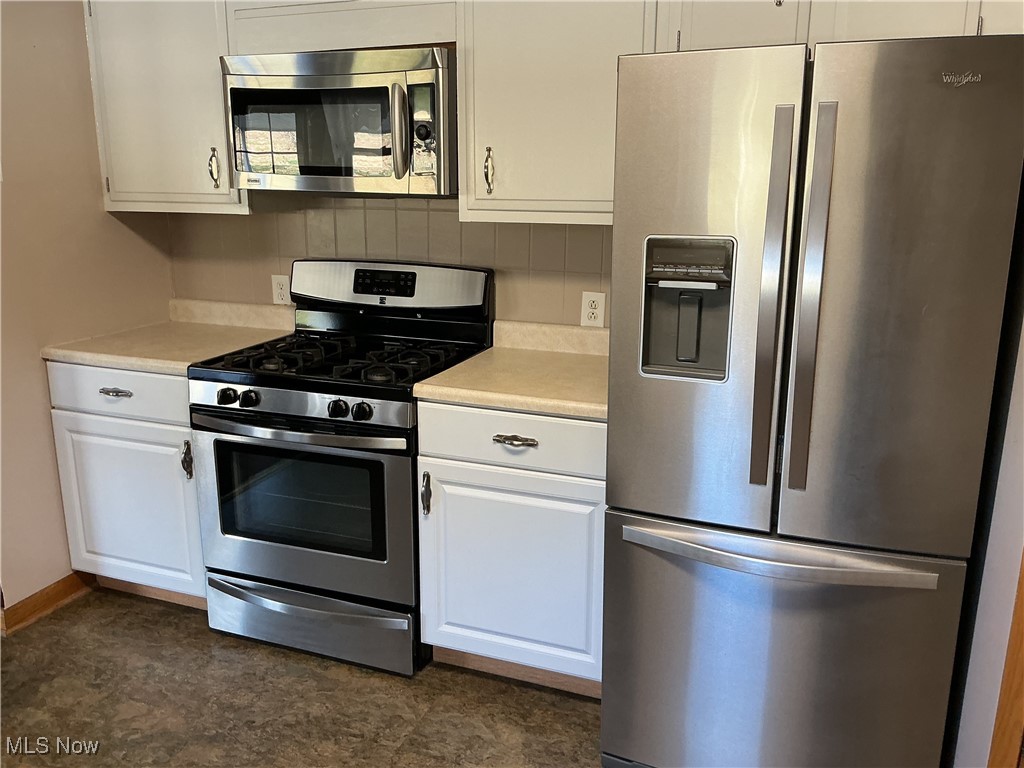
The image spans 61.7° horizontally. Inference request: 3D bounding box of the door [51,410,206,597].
[{"bbox_3d":[-1.279,0.396,2.885,0.592,0.583,0.020,5,15,20],"label":"door"}]

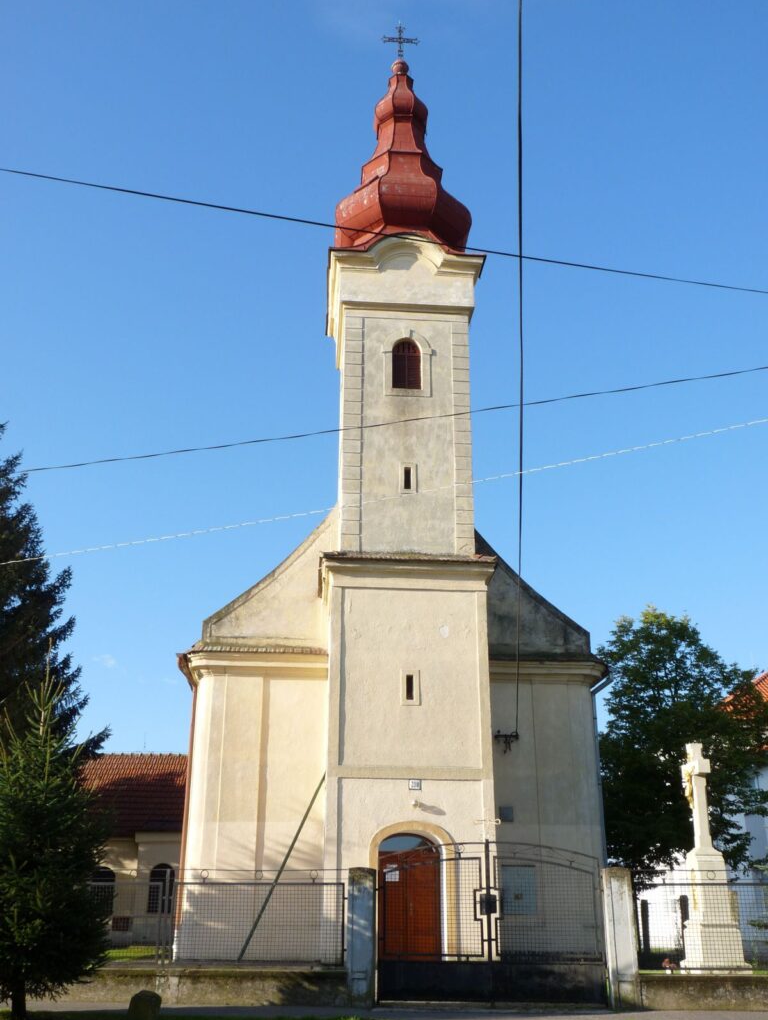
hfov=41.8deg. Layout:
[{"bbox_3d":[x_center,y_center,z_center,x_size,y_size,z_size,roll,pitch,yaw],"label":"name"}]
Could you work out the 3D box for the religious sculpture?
[{"bbox_3d":[5.495,5.989,17.203,0.900,3.905,0.920,3,-21,-7],"label":"religious sculpture"}]

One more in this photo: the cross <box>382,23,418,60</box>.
[{"bbox_3d":[0.494,-14.022,30.093,1.144,1.475,0.120,2,-21,-4],"label":"cross"}]

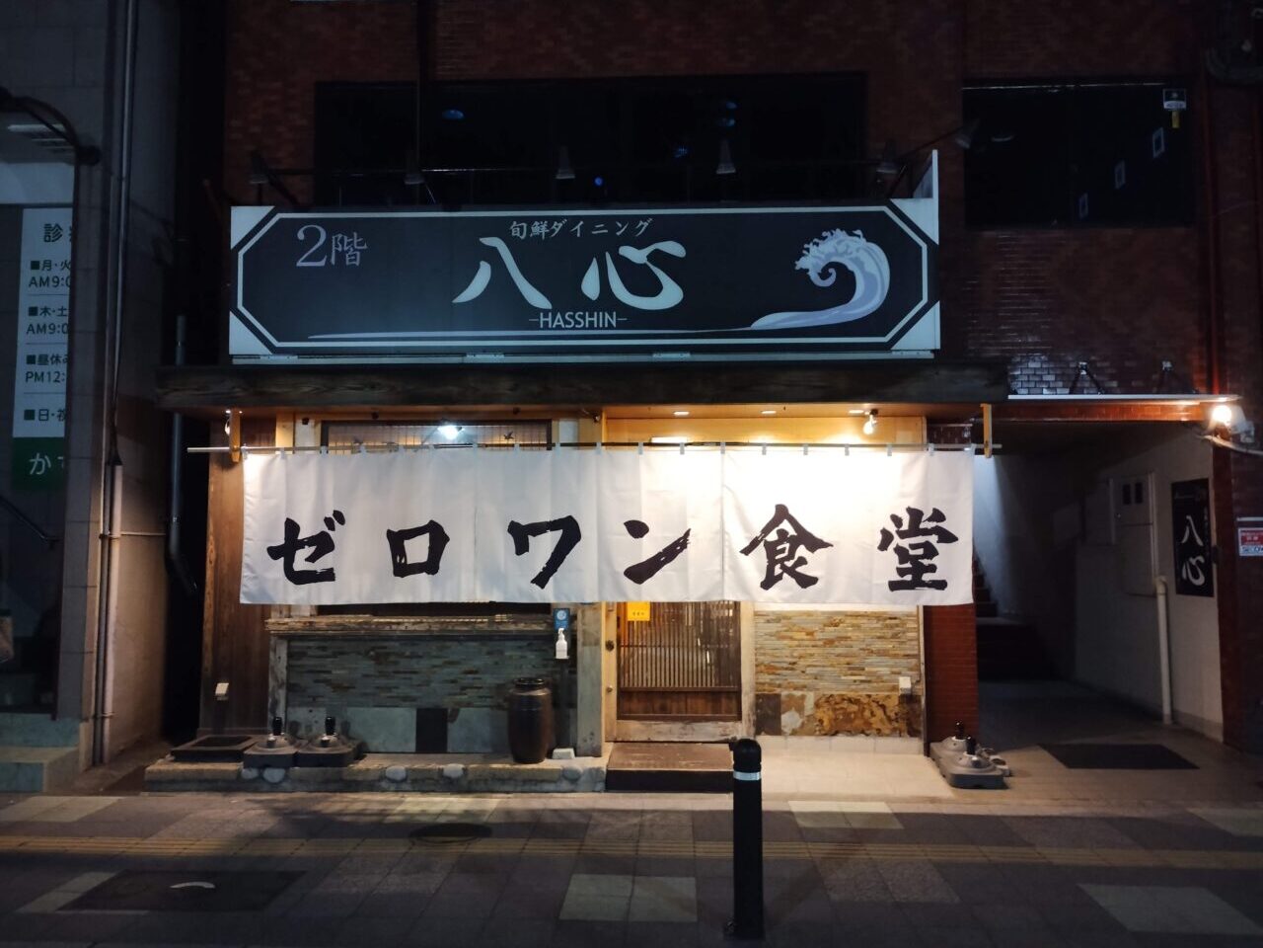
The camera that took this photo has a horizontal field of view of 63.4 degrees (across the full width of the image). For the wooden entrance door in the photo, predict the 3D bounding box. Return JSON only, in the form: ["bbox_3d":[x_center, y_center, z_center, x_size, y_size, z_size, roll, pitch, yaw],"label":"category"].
[{"bbox_3d":[0.354,1.017,7.596,1.000,1.920,0.070,0,-4,2],"label":"wooden entrance door"}]

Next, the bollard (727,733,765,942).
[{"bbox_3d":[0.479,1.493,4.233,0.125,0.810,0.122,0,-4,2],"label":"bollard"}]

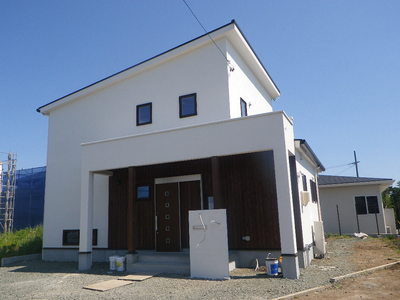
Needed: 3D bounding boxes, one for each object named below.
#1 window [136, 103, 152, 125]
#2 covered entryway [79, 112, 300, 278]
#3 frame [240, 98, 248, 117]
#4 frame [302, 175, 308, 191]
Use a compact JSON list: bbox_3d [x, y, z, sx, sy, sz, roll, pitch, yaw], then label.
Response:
[{"bbox_3d":[-1.953,-1.242,11.394,0.657,0.771,0.100,-7,-12,24],"label":"window"},{"bbox_3d":[-0.537,1.445,9.509,6.500,3.890,1.440,-7,-12,24],"label":"covered entryway"},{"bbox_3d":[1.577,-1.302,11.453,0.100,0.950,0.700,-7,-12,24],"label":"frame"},{"bbox_3d":[3.347,1.055,10.338,0.100,0.540,0.820,-7,-12,24],"label":"frame"}]

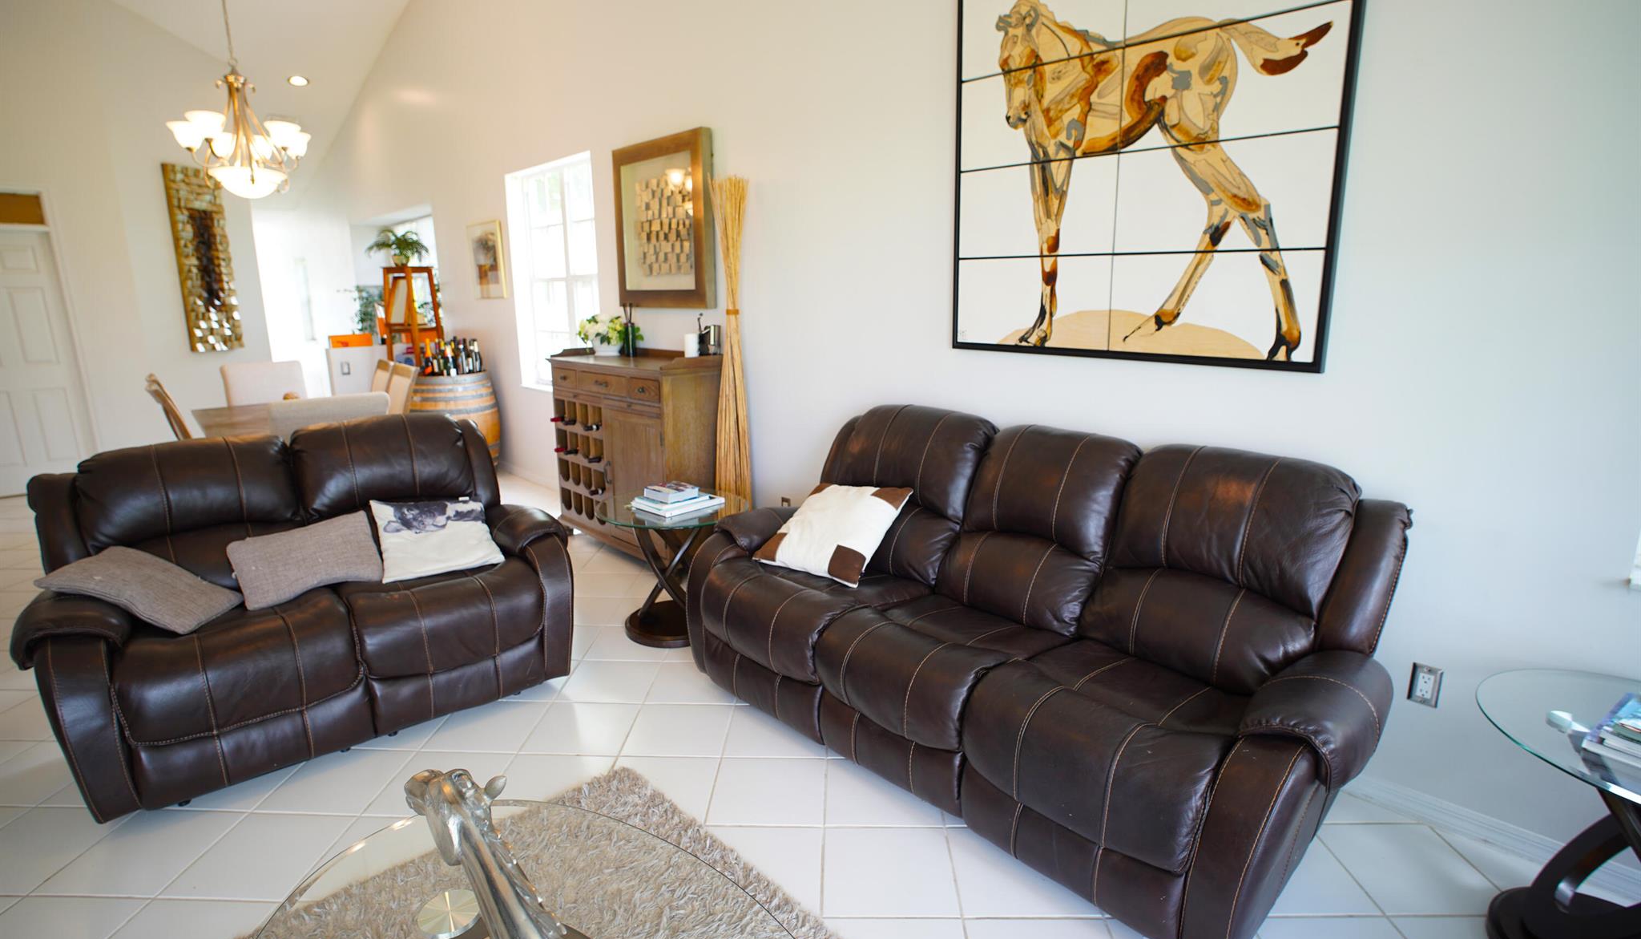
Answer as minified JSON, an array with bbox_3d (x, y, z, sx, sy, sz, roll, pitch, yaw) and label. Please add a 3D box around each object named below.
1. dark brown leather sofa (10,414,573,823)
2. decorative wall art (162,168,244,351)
[{"bbox_3d":[-1.753,0.350,2.645,1.580,1.020,0.940,-10,16,-37],"label":"dark brown leather sofa"},{"bbox_3d":[-5.320,-1.794,6.311,0.055,1.500,0.490,0,14,1],"label":"decorative wall art"}]

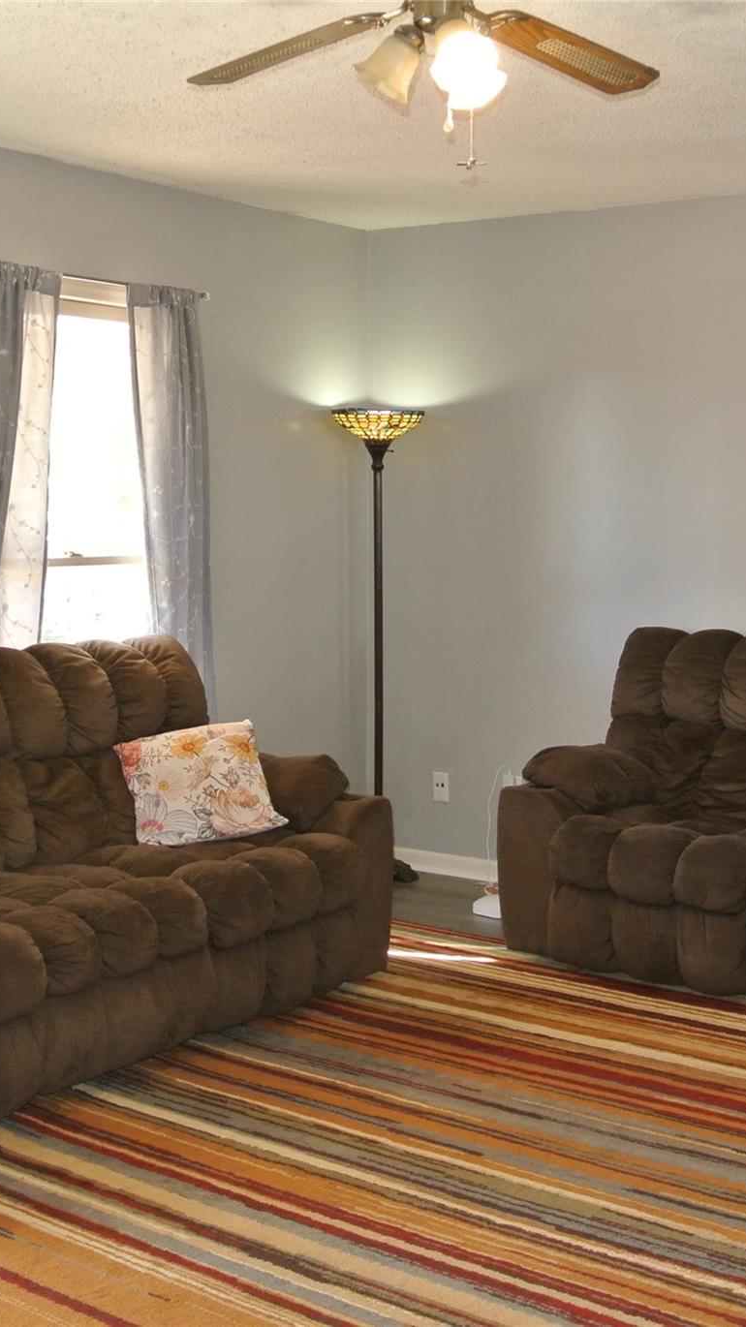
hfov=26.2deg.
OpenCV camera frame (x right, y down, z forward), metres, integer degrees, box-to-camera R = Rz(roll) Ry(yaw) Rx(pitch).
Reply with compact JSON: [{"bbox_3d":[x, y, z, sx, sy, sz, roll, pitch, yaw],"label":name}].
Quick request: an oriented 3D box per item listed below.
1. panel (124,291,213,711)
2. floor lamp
[{"bbox_3d":[-0.649,-0.335,5.188,0.090,1.750,0.410,5,7,35],"label":"panel"},{"bbox_3d":[0.032,-0.067,5.978,0.345,1.765,0.345,0,6,0],"label":"floor lamp"}]

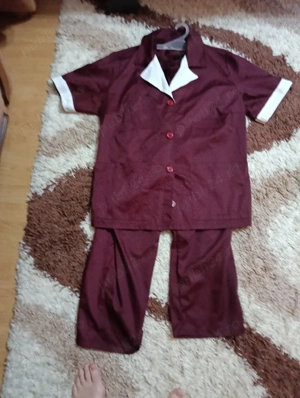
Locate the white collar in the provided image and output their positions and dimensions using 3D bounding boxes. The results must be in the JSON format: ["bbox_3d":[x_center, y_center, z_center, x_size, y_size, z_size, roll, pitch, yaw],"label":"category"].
[{"bbox_3d":[0.067,-0.426,1.085,0.200,0.035,0.185,0,75,0],"label":"white collar"}]

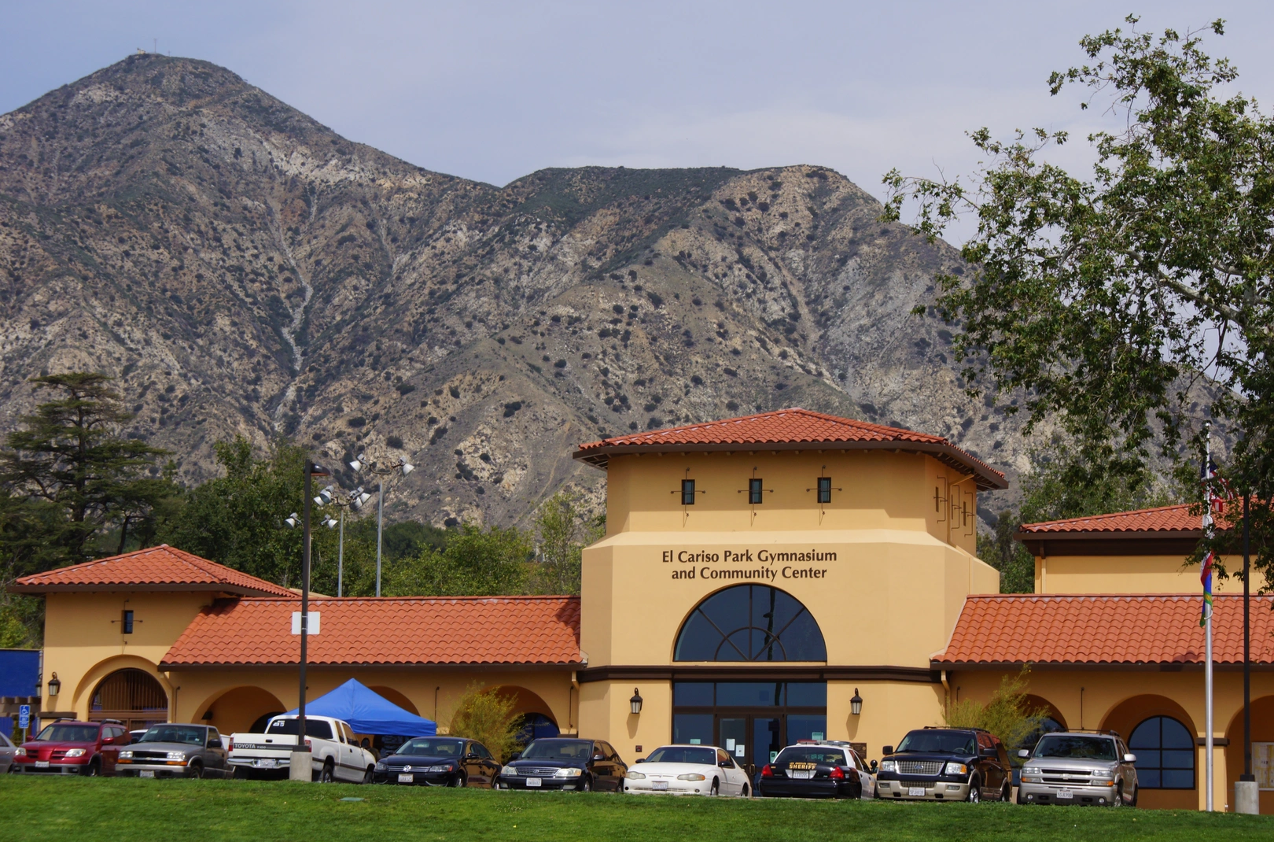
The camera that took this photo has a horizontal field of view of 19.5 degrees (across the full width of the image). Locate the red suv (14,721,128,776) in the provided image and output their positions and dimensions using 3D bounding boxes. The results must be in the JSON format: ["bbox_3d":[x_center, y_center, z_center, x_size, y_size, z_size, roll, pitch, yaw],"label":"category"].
[{"bbox_3d":[-12.384,7.423,81.946,1.750,1.680,4.550,1,-7,9],"label":"red suv"}]

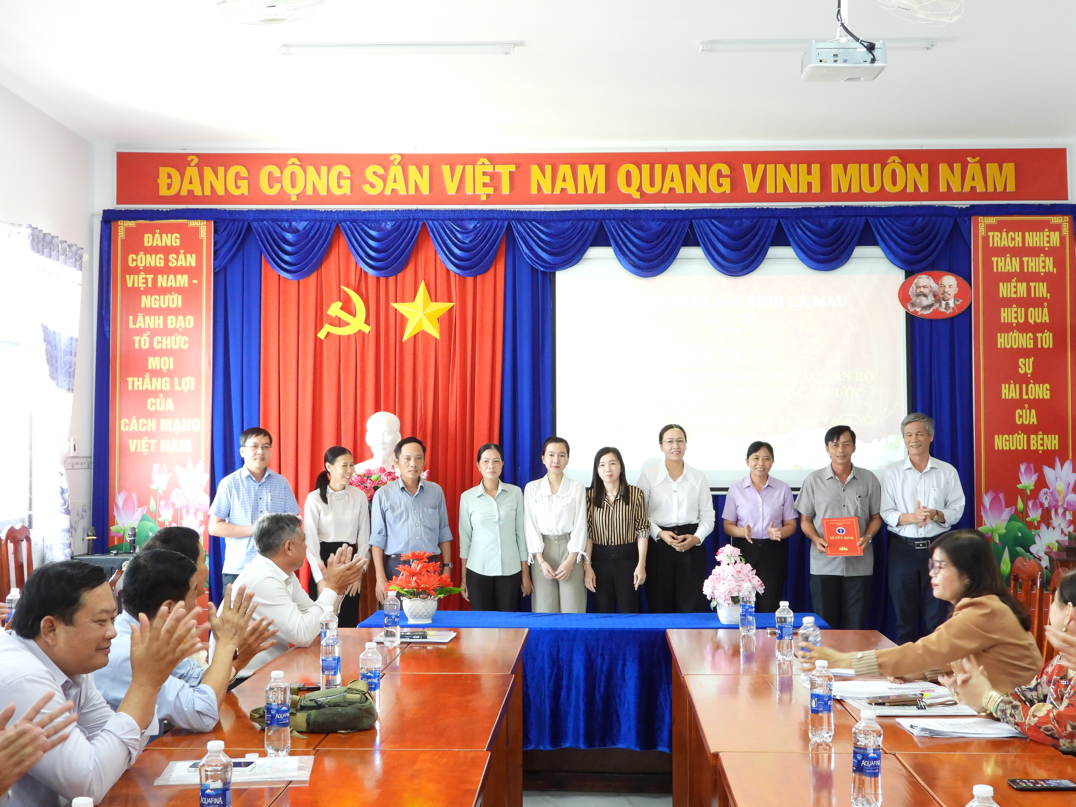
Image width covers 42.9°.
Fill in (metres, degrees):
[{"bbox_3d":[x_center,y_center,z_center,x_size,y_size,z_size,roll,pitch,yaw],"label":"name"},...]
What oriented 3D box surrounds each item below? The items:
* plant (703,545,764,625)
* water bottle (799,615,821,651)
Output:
[{"bbox_3d":[0.854,0.788,5.980,0.265,0.340,0.250,0,-2,1],"label":"plant"},{"bbox_3d":[0.851,0.774,4.267,0.065,0.211,0.065,-3,-2,1],"label":"water bottle"}]

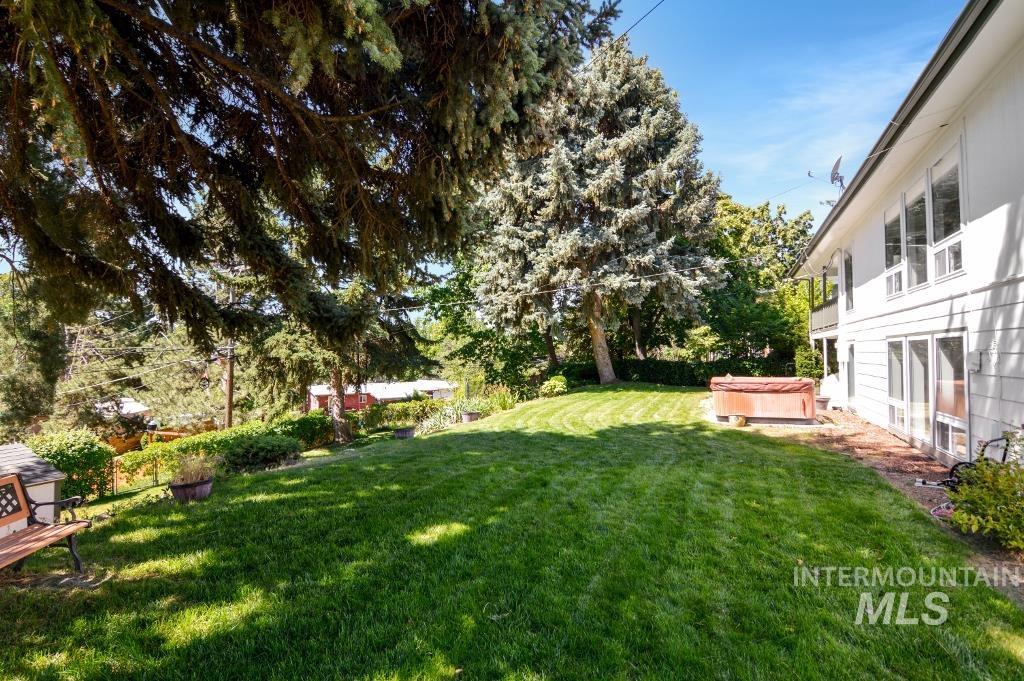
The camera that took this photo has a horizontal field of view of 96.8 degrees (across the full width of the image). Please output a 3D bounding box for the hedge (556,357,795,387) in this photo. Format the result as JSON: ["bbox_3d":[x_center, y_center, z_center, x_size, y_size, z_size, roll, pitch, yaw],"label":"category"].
[{"bbox_3d":[6.750,1.470,20.500,10.000,1.200,1.000,0,-1,26],"label":"hedge"}]

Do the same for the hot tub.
[{"bbox_3d":[6.150,1.420,11.500,2.150,0.920,2.100,0,-1,23],"label":"hot tub"}]

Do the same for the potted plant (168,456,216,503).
[{"bbox_3d":[-4.100,1.780,5.850,0.580,0.560,0.580,-1,-1,45],"label":"potted plant"}]

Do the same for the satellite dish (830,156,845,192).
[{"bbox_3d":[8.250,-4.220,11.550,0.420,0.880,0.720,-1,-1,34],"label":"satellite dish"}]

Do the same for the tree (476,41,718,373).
[{"bbox_3d":[3.850,-5.600,20.700,10.300,15.200,10.000,0,-1,26],"label":"tree"}]

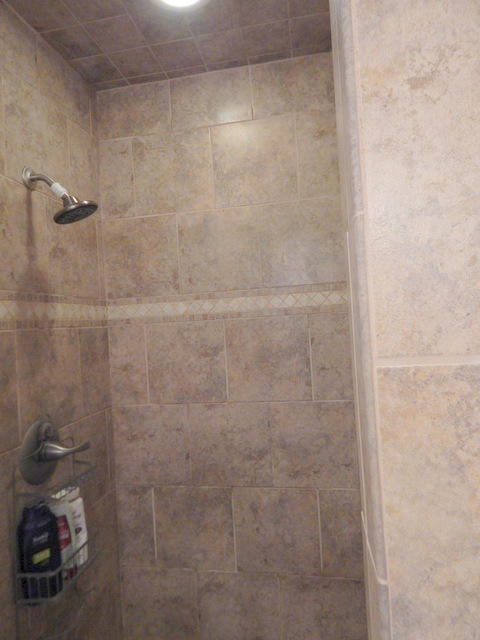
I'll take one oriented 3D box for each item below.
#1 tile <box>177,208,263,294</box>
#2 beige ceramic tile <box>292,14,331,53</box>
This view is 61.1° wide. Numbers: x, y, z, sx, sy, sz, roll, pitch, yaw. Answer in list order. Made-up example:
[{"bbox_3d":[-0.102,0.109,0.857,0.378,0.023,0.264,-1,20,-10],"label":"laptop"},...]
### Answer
[{"bbox_3d":[-0.074,-0.254,1.490,0.301,0.298,0.011,-3,0,10],"label":"tile"},{"bbox_3d":[0.242,-0.929,1.309,0.149,0.011,0.149,-3,0,10],"label":"beige ceramic tile"}]

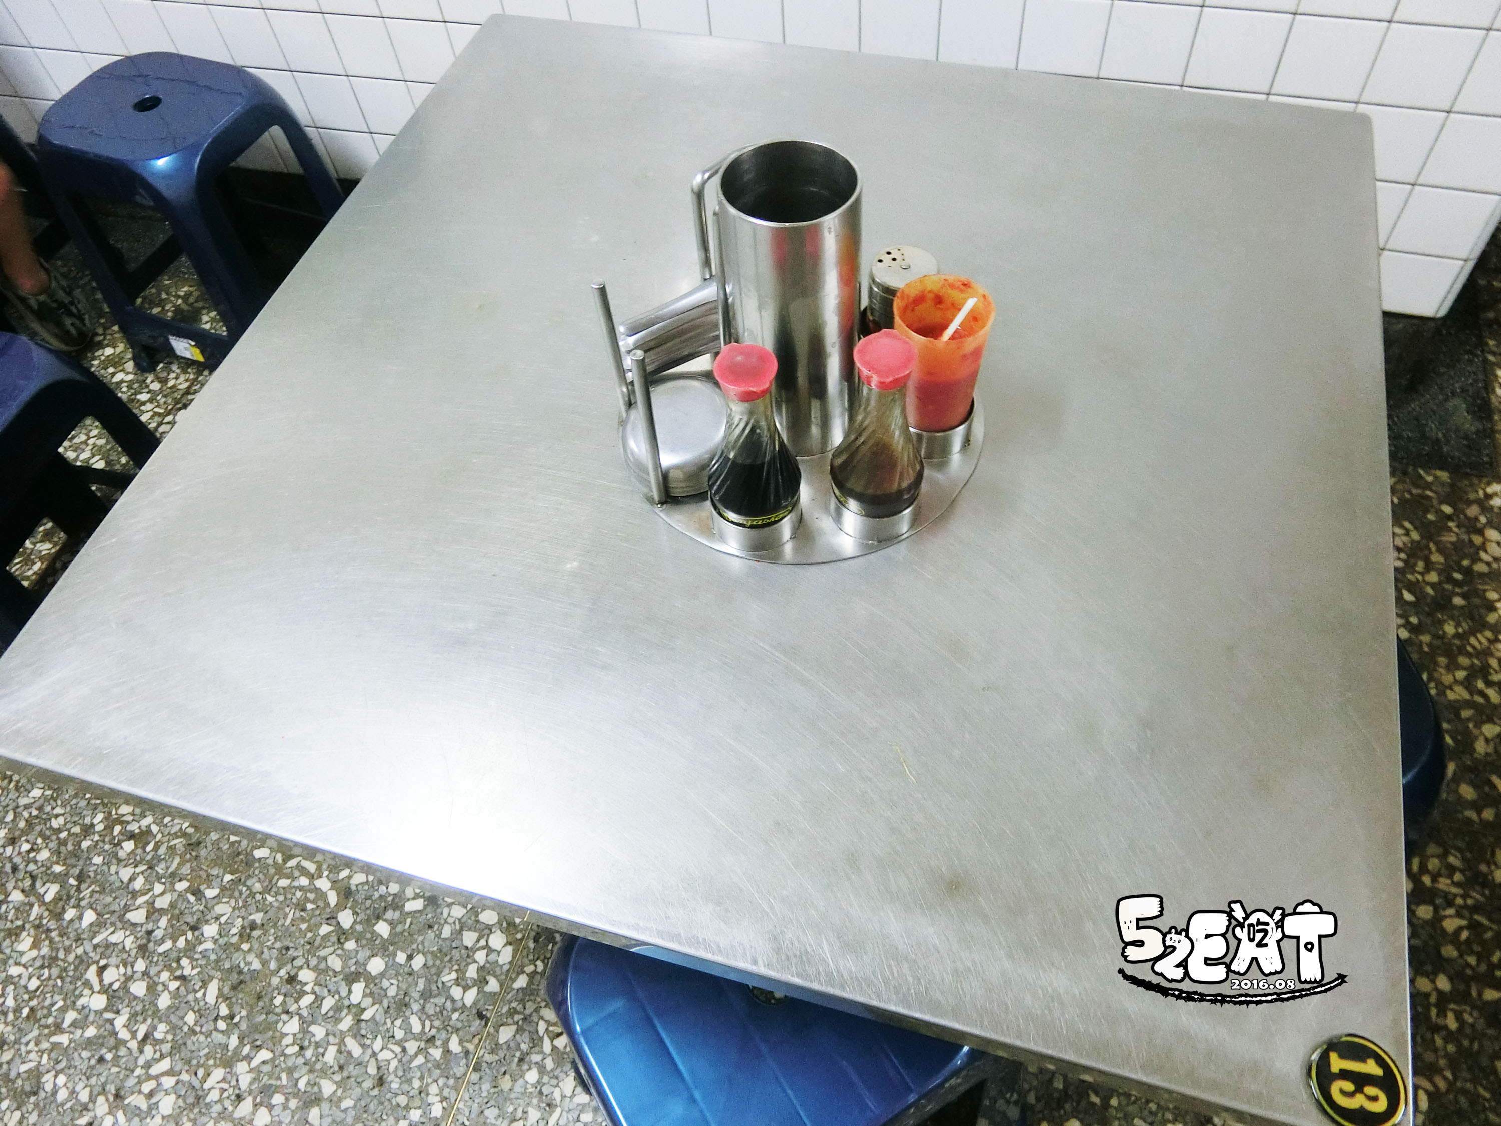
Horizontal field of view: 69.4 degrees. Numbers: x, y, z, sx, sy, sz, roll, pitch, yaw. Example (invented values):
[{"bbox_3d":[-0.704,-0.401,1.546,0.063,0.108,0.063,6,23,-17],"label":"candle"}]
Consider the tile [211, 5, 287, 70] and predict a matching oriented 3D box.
[{"bbox_3d":[-0.842,-0.882,1.817,0.108,0.108,0.008,11,57,12],"label":"tile"}]

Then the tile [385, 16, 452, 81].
[{"bbox_3d":[-0.525,-0.821,1.746,0.108,0.108,0.008,11,57,12],"label":"tile"}]

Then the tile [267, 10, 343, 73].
[{"bbox_3d":[-0.736,-0.862,1.794,0.108,0.108,0.008,11,57,12],"label":"tile"}]

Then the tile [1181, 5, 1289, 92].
[{"bbox_3d":[0.627,-0.657,1.397,0.108,0.108,0.008,11,57,12],"label":"tile"}]

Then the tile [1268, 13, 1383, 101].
[{"bbox_3d":[0.732,-0.637,1.373,0.108,0.108,0.008,11,57,12],"label":"tile"}]

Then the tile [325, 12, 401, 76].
[{"bbox_3d":[-0.631,-0.841,1.770,0.108,0.108,0.008,11,57,12],"label":"tile"}]

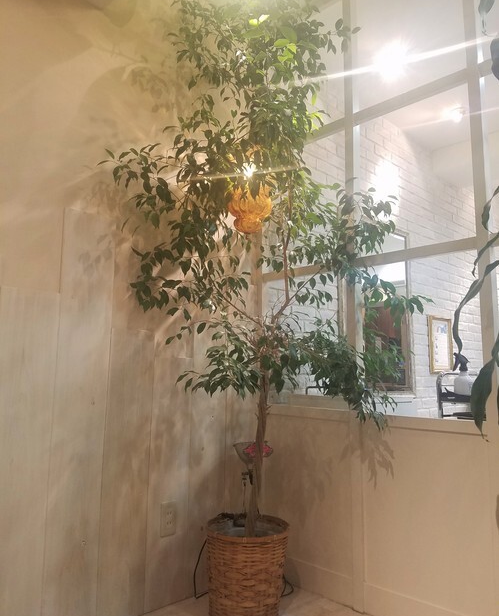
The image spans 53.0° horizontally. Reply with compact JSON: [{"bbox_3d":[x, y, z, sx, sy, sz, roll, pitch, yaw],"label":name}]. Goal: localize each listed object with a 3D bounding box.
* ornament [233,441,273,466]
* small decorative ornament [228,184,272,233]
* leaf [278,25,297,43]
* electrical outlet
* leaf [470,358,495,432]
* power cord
[{"bbox_3d":[0.011,0.550,1.890,0.150,0.090,0.060,1,-8,0],"label":"ornament"},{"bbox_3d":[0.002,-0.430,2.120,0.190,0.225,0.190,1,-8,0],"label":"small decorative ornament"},{"bbox_3d":[0.151,-1.072,1.960,0.042,0.090,0.015,-49,-15,16],"label":"leaf"},{"bbox_3d":[-0.303,0.801,1.891,0.070,0.120,0.010,8,-10,-43],"label":"electrical outlet"},{"bbox_3d":[0.606,0.226,1.300,0.055,0.195,0.040,5,-7,17],"label":"leaf"},{"bbox_3d":[-0.012,1.008,1.950,0.400,0.240,0.180,1,-8,0],"label":"power cord"}]

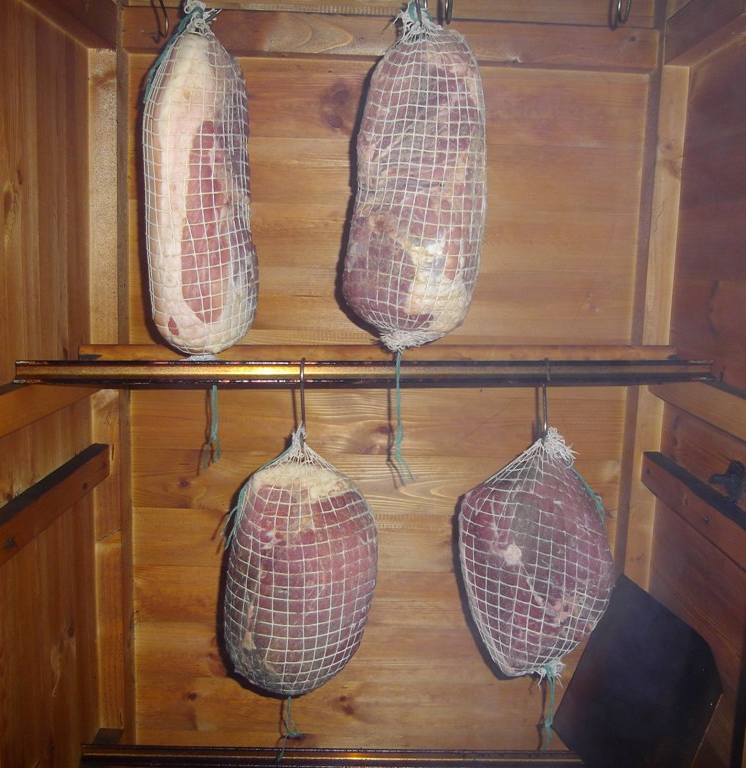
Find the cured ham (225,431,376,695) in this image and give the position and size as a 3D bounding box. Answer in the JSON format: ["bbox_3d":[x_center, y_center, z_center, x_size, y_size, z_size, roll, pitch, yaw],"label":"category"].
[{"bbox_3d":[-0.078,0.195,0.865,0.166,0.303,0.125,2,8,-1],"label":"cured ham"}]

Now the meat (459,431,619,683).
[{"bbox_3d":[0.179,0.188,0.878,0.171,0.282,0.125,2,8,-1],"label":"meat"}]

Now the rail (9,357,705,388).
[{"bbox_3d":[0.004,-0.012,0.831,0.729,0.026,0.022,0,8,-5],"label":"rail"}]

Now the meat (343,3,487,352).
[{"bbox_3d":[0.042,-0.200,0.794,0.142,0.338,0.120,2,8,-1],"label":"meat"}]

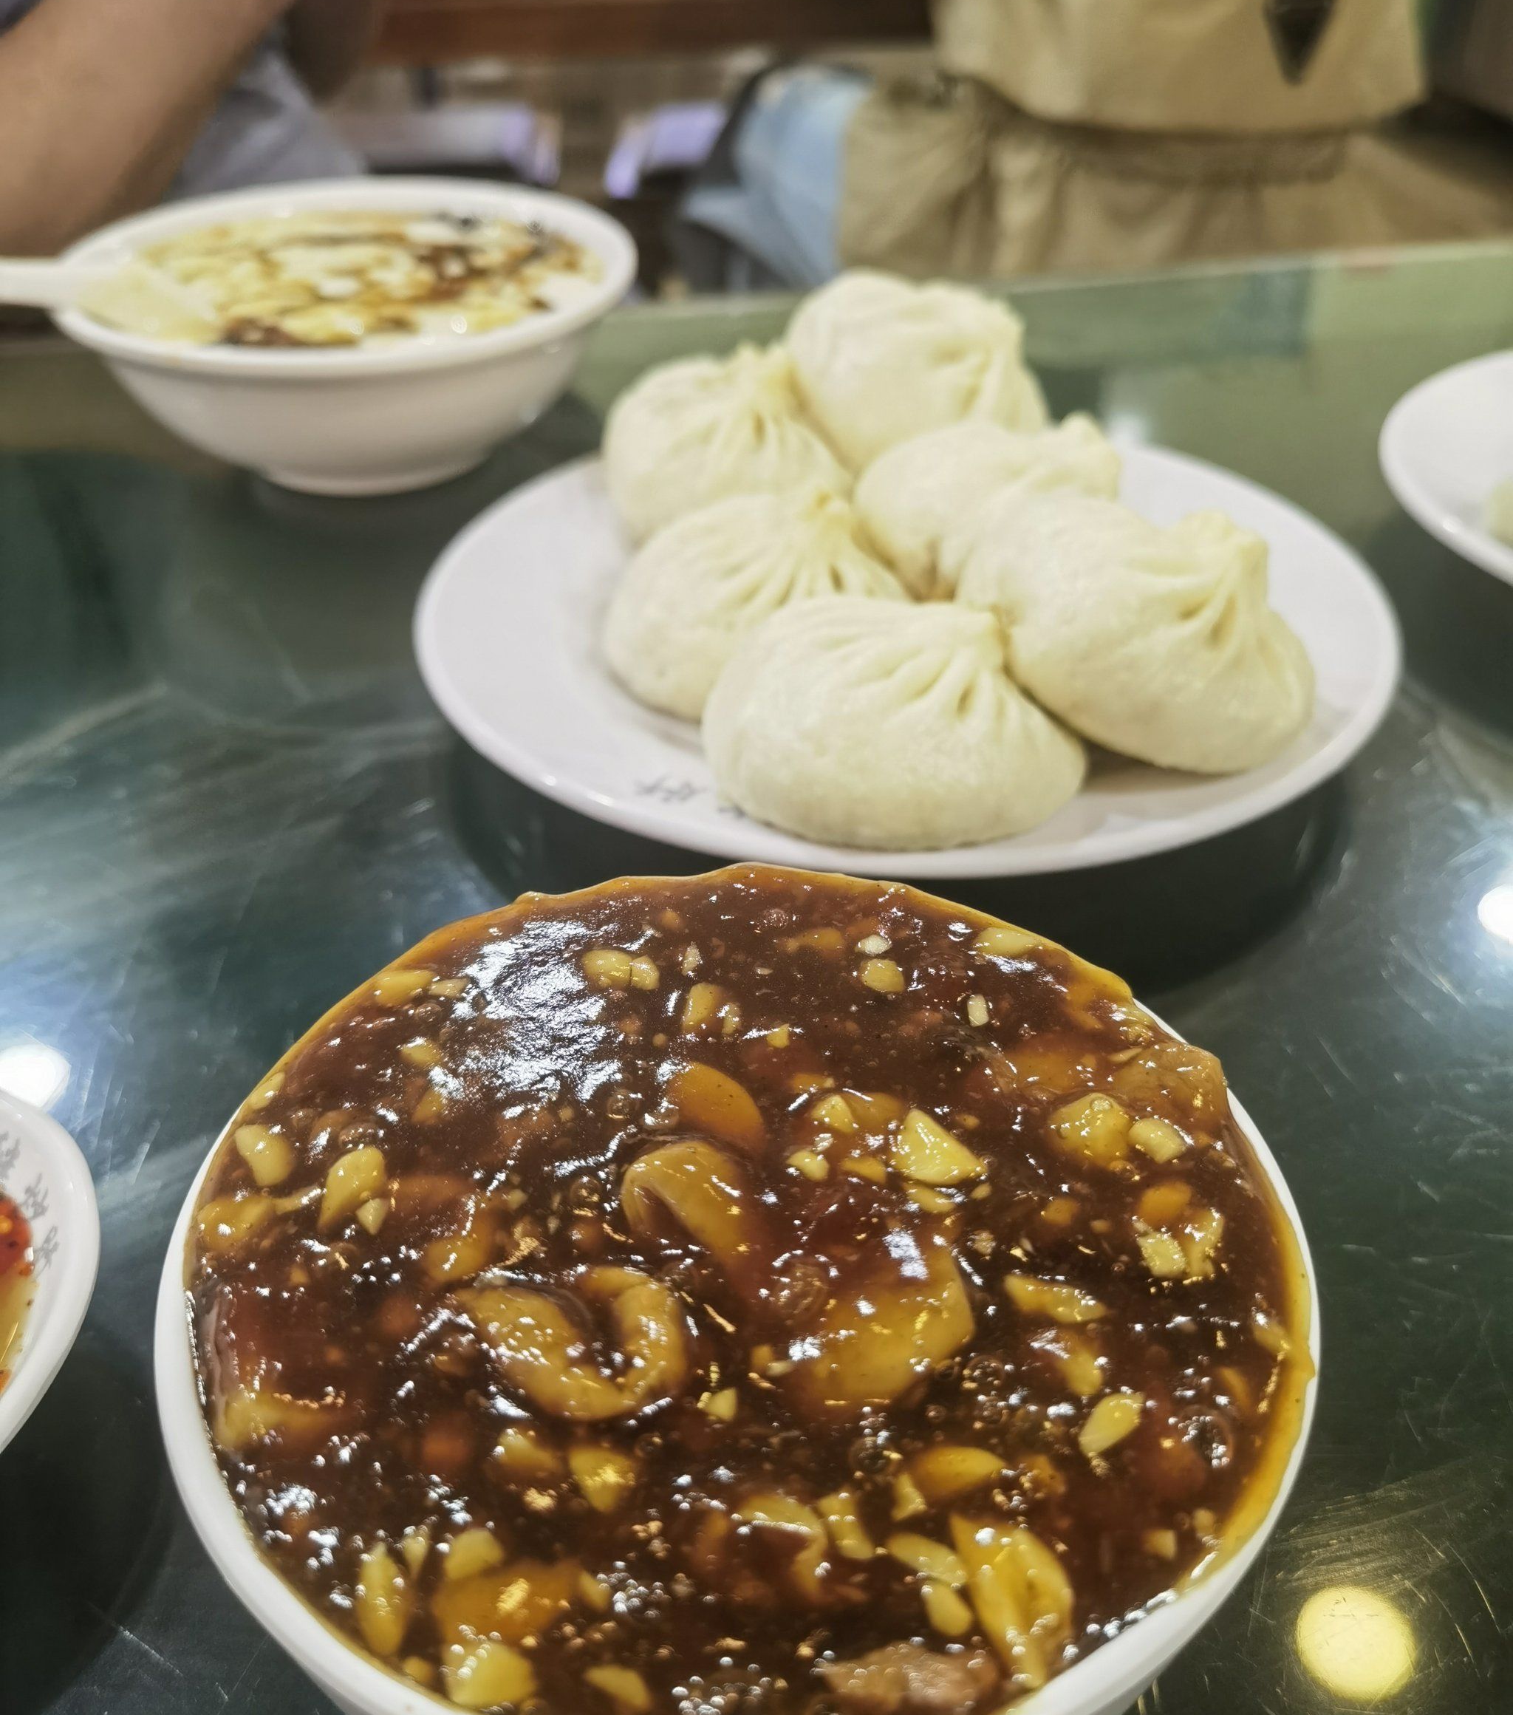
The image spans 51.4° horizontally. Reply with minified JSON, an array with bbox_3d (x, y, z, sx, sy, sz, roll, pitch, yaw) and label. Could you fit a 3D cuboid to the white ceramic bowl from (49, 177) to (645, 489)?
[{"bbox_3d":[-0.102,-0.131,0.417,0.148,0.051,0.148,0,38,0],"label":"white ceramic bowl"}]

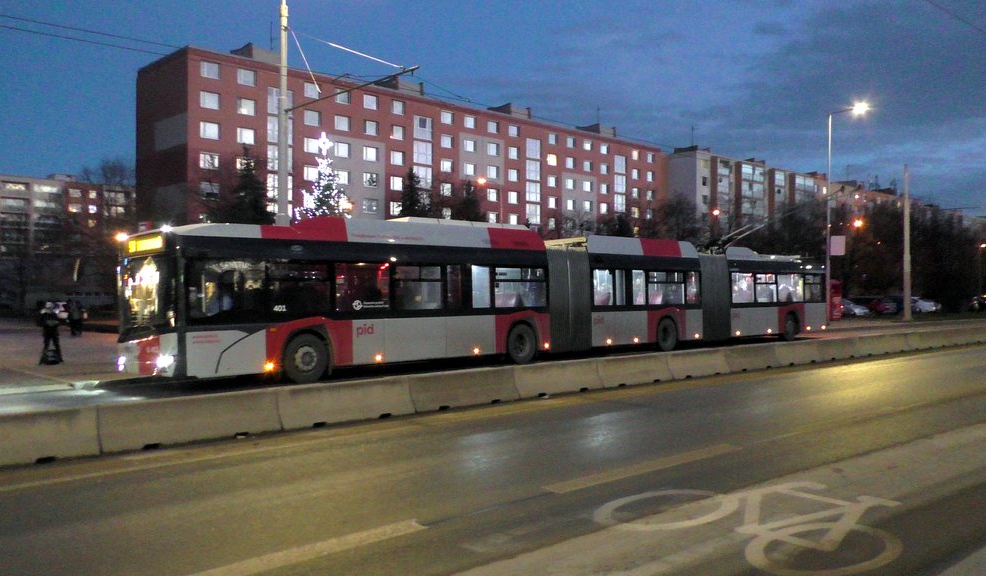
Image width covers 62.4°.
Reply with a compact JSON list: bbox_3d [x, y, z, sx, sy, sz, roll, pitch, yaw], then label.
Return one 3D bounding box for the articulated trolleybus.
[{"bbox_3d":[2.640,0.125,23.150,24.700,3.450,2.550,0,0,-43],"label":"articulated trolleybus"}]

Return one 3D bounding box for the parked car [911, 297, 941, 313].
[{"bbox_3d":[39.006,1.536,74.500,1.800,1.480,4.300,0,0,-41],"label":"parked car"}]

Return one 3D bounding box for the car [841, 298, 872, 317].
[{"bbox_3d":[28.048,1.516,65.000,1.800,1.480,4.300,0,0,-41],"label":"car"}]

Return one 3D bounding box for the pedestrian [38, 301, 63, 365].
[{"bbox_3d":[-11.788,1.185,21.700,0.600,1.710,0.420,0,0,-27],"label":"pedestrian"}]

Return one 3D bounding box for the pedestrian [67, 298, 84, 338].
[{"bbox_3d":[-18.861,1.355,36.800,0.550,1.710,0.400,0,0,-23],"label":"pedestrian"}]

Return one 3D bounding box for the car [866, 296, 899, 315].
[{"bbox_3d":[32.697,1.504,70.000,1.800,1.480,4.300,0,0,-41],"label":"car"}]

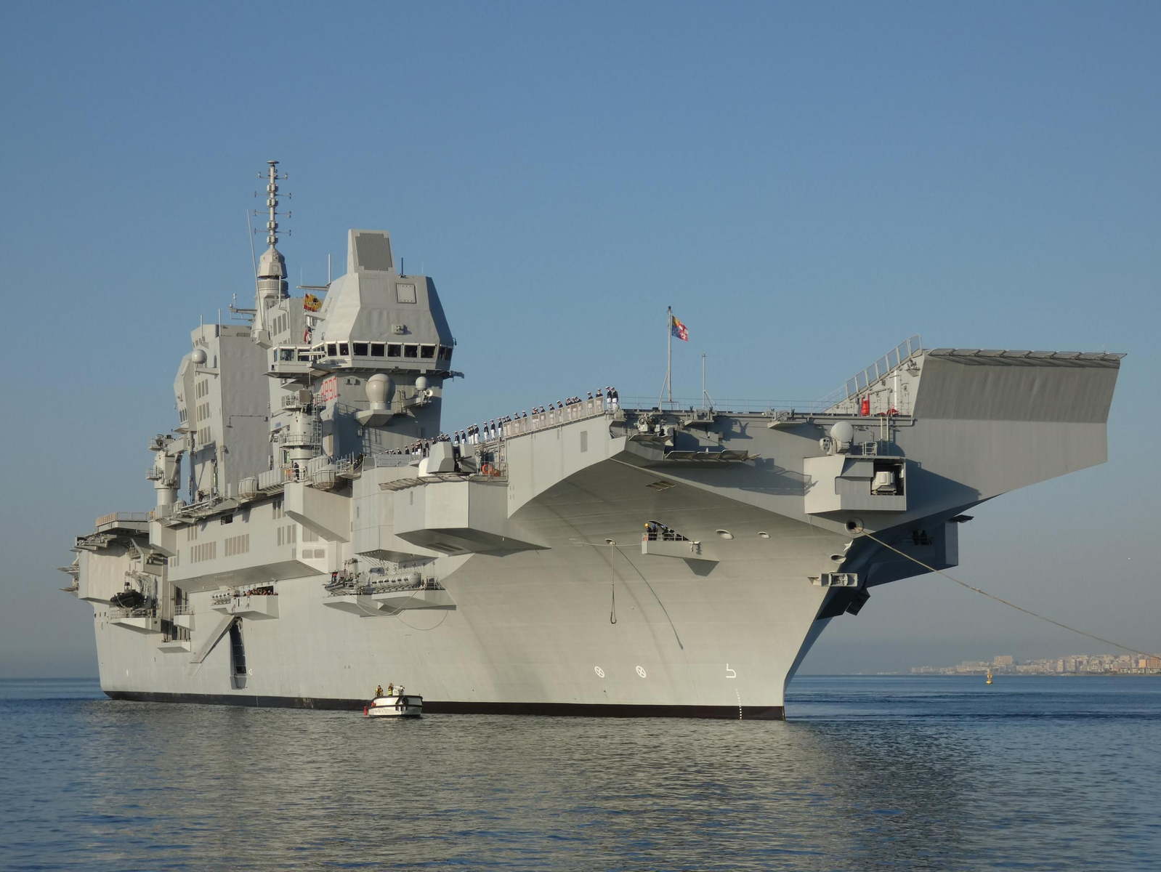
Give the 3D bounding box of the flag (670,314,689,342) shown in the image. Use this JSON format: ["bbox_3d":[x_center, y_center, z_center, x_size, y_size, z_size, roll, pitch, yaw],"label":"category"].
[{"bbox_3d":[6.850,-7.320,199.500,1.250,1.800,0.300,0,-5,0],"label":"flag"}]

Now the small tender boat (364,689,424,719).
[{"bbox_3d":[-14.700,21.250,232.700,3.600,2.500,6.800,1,-5,-10],"label":"small tender boat"}]

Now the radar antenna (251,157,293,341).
[{"bbox_3d":[-33.500,-20.100,318.000,4.200,19.700,3.900,1,-5,-18],"label":"radar antenna"}]

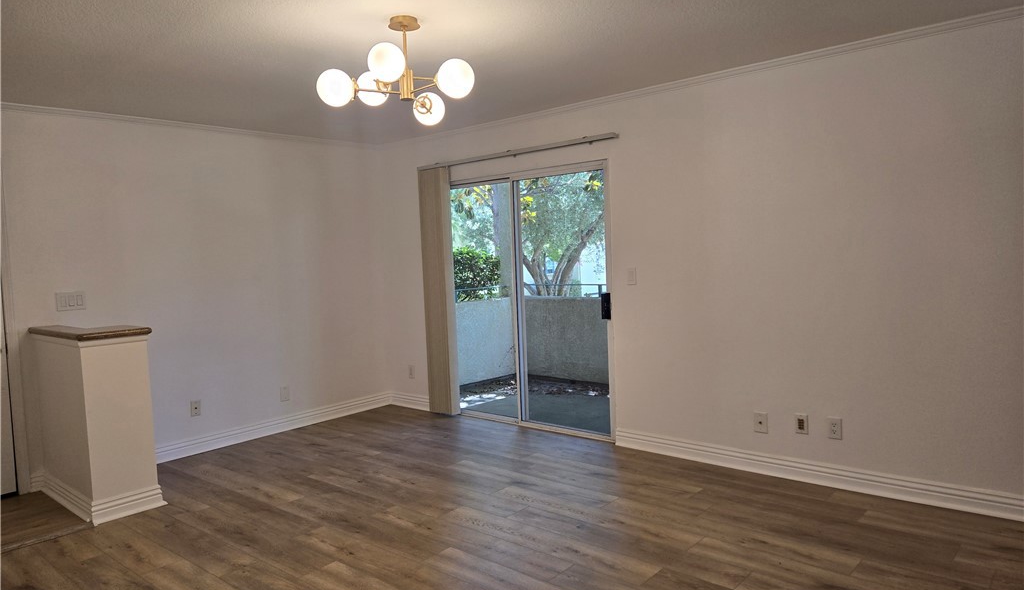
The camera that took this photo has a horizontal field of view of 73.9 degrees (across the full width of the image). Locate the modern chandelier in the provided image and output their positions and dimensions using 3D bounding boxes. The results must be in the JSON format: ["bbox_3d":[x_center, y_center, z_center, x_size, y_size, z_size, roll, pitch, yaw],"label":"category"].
[{"bbox_3d":[-0.467,-1.012,3.007,0.730,0.400,0.690,1,5,41],"label":"modern chandelier"}]

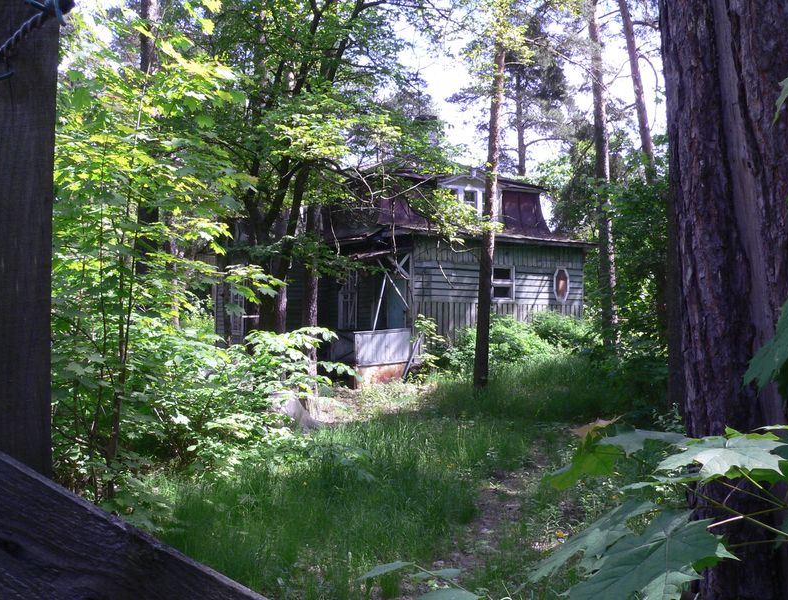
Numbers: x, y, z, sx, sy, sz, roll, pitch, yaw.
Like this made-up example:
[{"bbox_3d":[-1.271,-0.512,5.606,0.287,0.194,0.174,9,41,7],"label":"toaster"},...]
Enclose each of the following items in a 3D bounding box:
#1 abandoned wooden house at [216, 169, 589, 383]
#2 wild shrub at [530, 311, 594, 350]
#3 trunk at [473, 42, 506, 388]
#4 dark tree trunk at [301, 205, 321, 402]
[{"bbox_3d":[-0.210,-0.900,25.300,7.750,6.300,9.600,1,-2,-33],"label":"abandoned wooden house"},{"bbox_3d":[4.430,0.860,21.900,1.600,1.150,1.300,1,-2,-33],"label":"wild shrub"},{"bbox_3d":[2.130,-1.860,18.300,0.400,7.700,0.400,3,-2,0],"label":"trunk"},{"bbox_3d":[-1.530,0.070,15.600,0.280,3.800,0.280,0,-2,0],"label":"dark tree trunk"}]

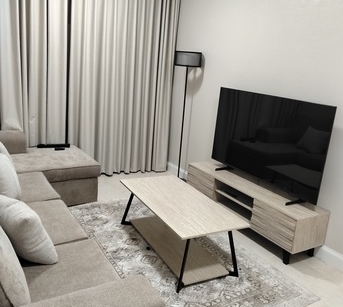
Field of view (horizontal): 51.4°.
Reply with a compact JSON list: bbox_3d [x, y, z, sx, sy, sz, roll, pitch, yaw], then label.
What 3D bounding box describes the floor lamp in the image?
[{"bbox_3d":[0.161,-0.420,4.564,0.320,1.695,0.320,4,15,-1],"label":"floor lamp"}]

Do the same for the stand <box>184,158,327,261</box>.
[{"bbox_3d":[0.765,0.524,3.651,0.404,0.440,1.582,-4,17,-31],"label":"stand"}]

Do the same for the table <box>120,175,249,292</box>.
[{"bbox_3d":[0.038,0.612,3.072,0.583,0.452,1.196,-3,17,-28],"label":"table"}]

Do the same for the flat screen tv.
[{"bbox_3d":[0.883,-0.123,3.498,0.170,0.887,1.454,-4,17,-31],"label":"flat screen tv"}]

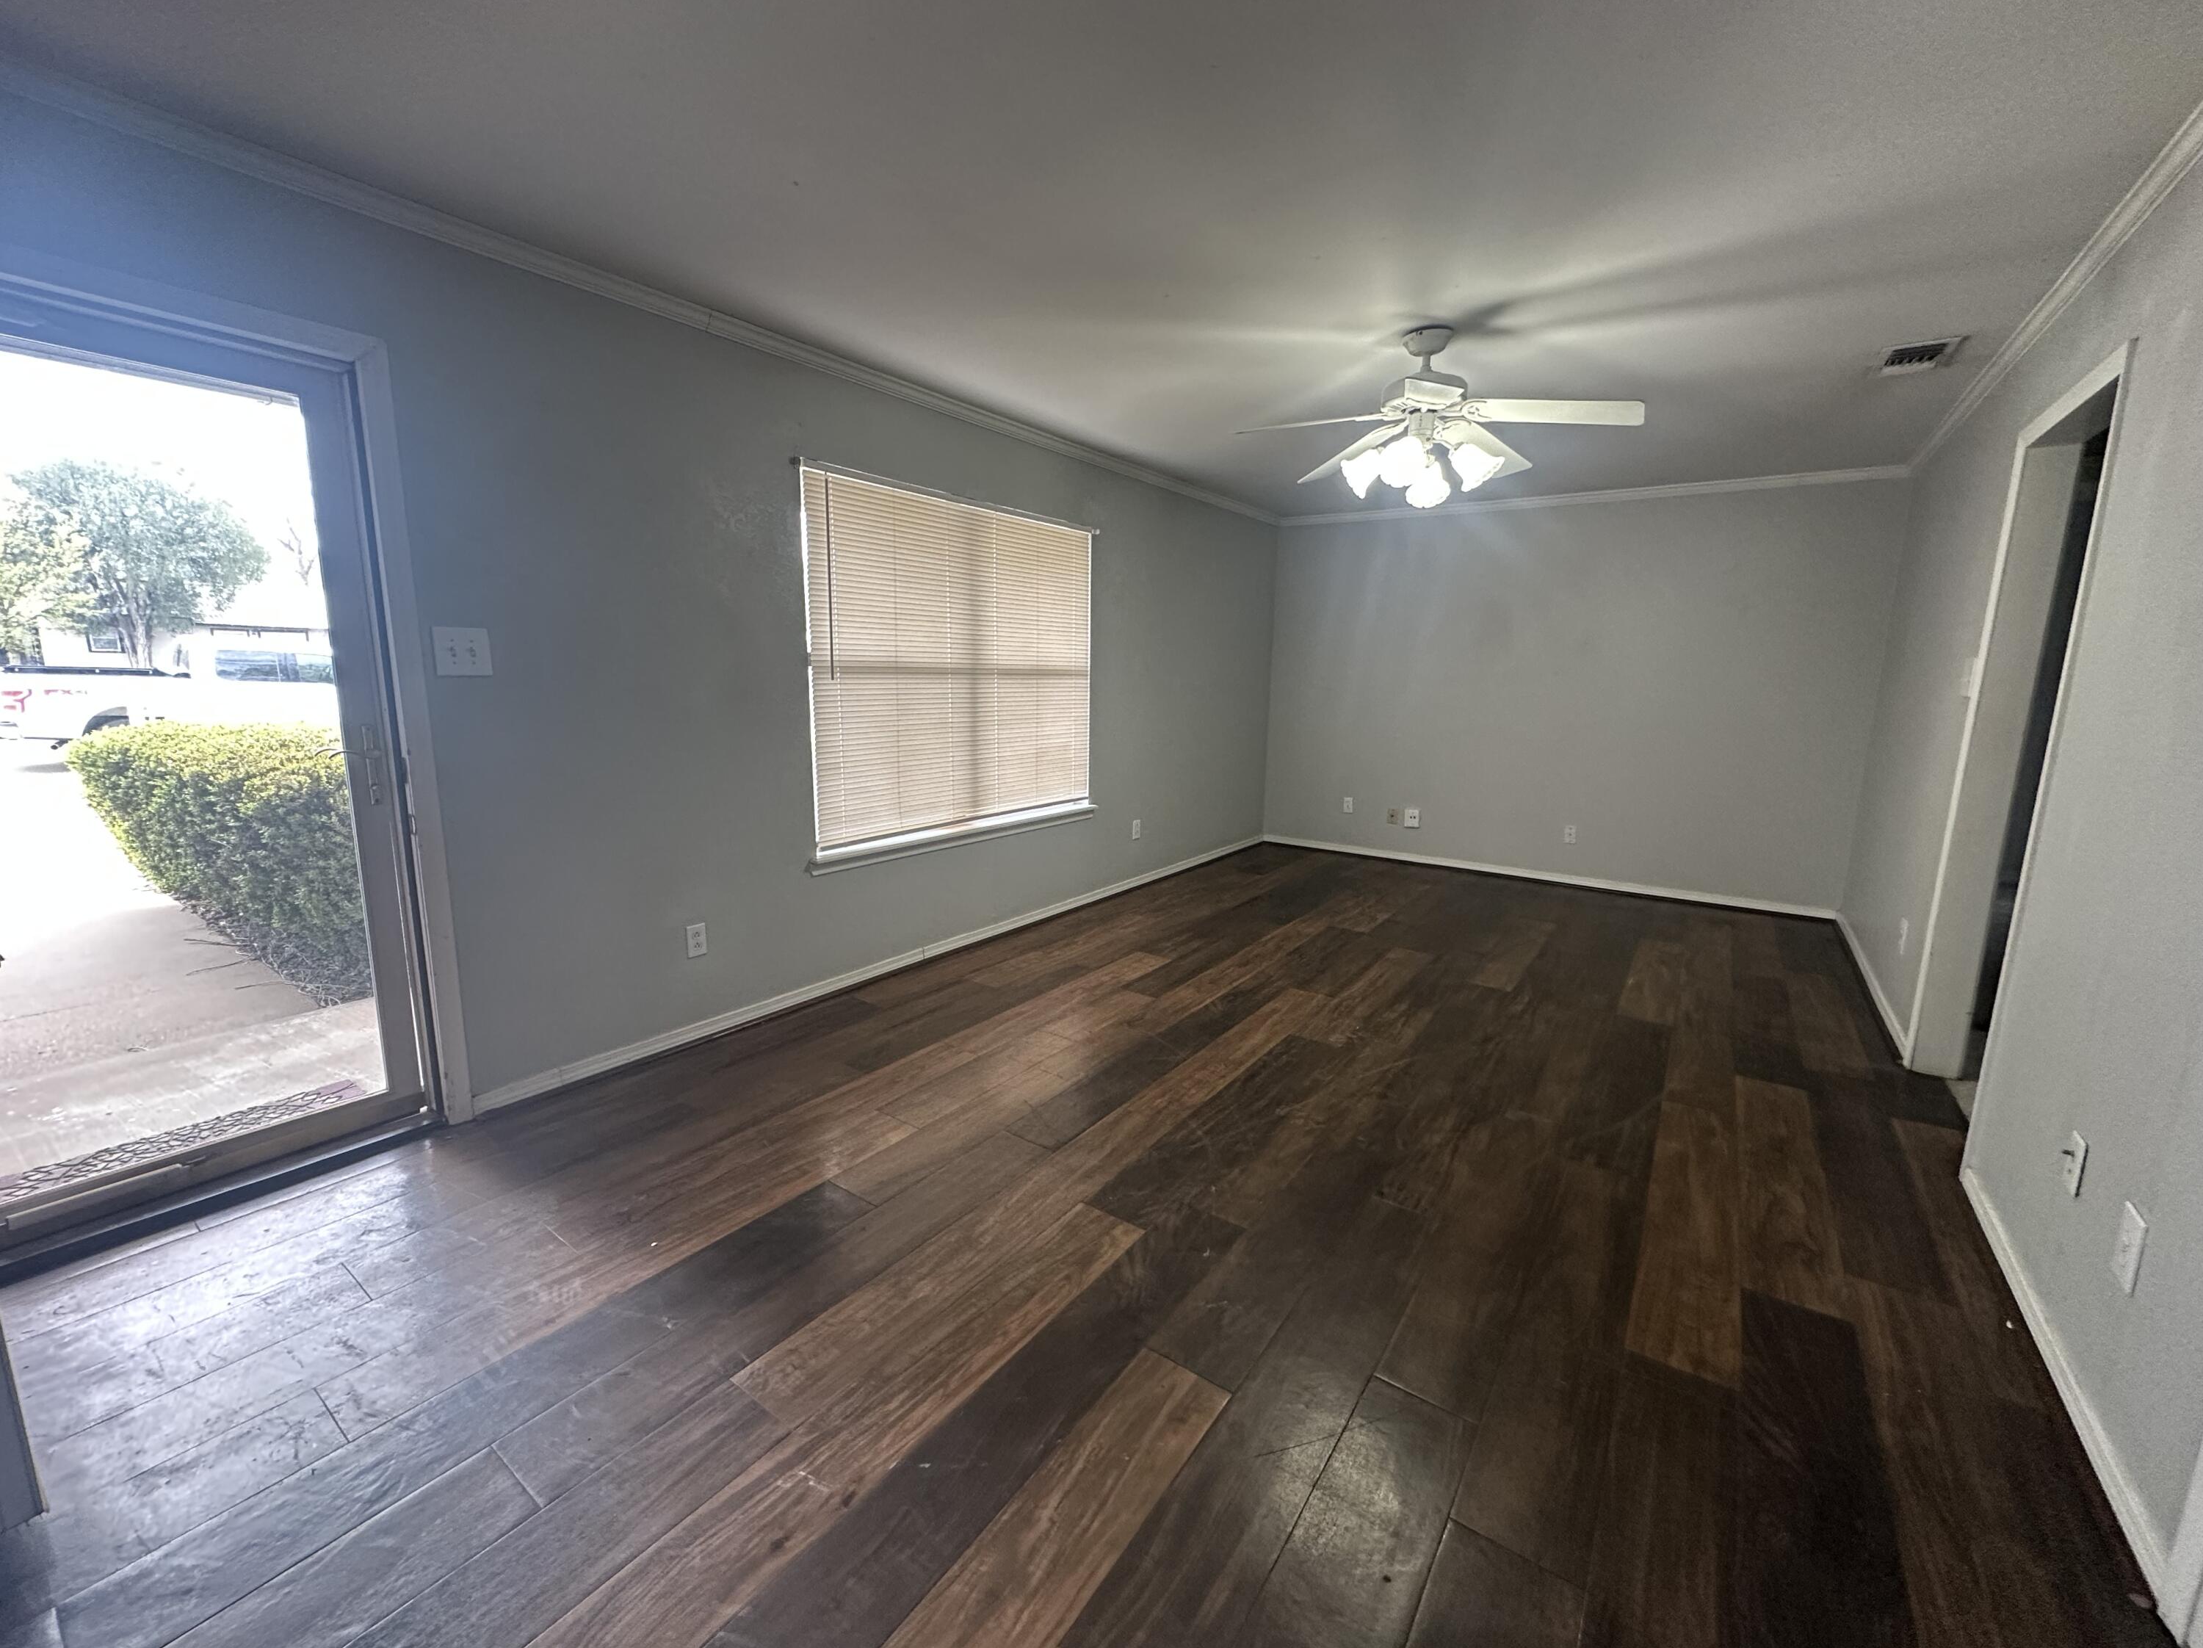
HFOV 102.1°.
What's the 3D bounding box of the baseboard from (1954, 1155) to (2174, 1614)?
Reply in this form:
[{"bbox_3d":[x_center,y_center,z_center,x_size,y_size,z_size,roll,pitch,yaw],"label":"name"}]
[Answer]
[{"bbox_3d":[1.922,1.026,1.832,0.016,0.056,1.365,8,12,34],"label":"baseboard"}]

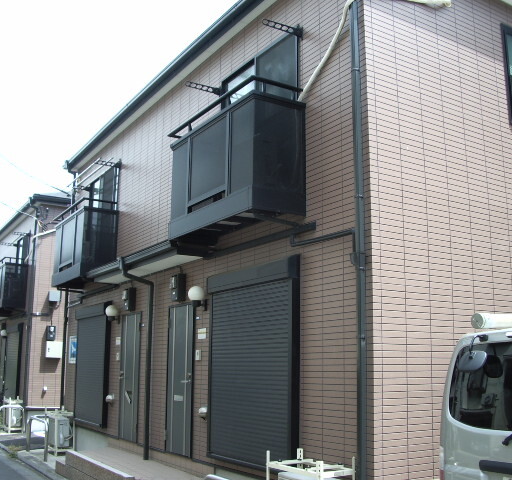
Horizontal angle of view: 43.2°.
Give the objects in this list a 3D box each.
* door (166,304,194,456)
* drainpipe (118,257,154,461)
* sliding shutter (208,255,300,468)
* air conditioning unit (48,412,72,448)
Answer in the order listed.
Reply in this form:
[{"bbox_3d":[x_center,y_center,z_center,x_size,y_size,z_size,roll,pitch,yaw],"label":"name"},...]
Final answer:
[{"bbox_3d":[-1.016,1.828,8.494,0.086,1.962,0.776,7,-13,-31],"label":"door"},{"bbox_3d":[-1.718,1.669,9.127,0.556,2.865,0.089,7,-13,-31],"label":"drainpipe"},{"bbox_3d":[-0.064,1.299,6.820,0.140,2.040,1.660,7,-13,-31],"label":"sliding shutter"},{"bbox_3d":[-3.761,3.651,12.356,0.254,0.526,0.720,7,-13,-31],"label":"air conditioning unit"}]

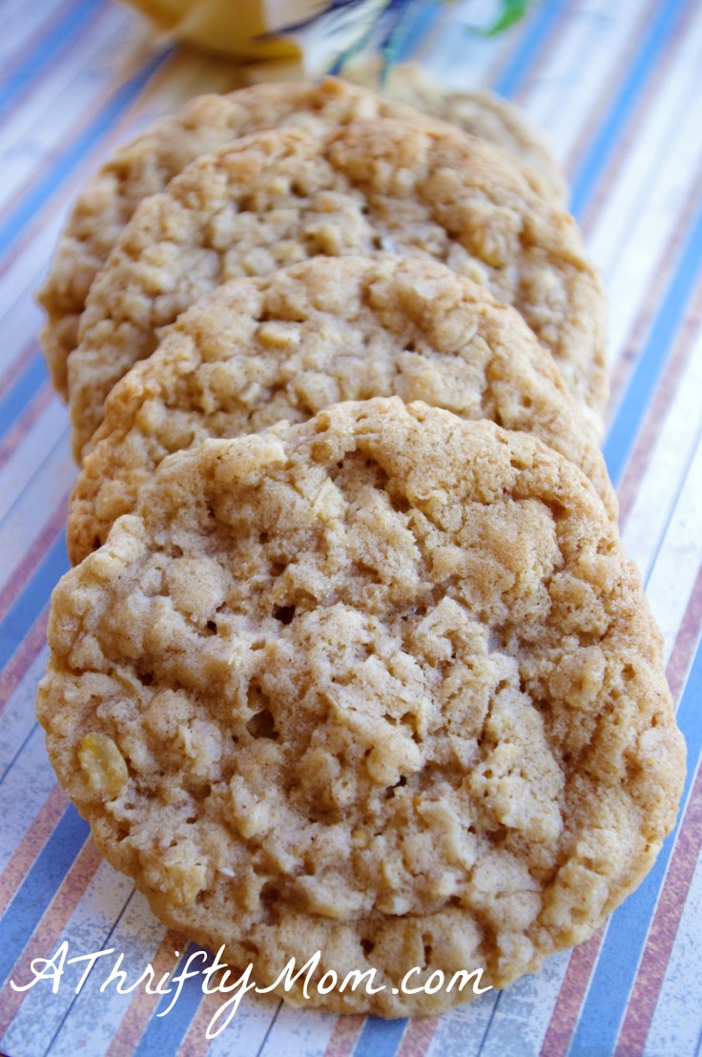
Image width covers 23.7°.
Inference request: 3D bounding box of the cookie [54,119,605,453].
[{"bbox_3d":[-0.002,-0.025,0.260,0.085,0.015,0.085,6,75,7],"label":"cookie"}]

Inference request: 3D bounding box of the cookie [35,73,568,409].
[{"bbox_3d":[-0.006,-0.037,0.275,0.089,0.015,0.089,-6,69,-4],"label":"cookie"}]

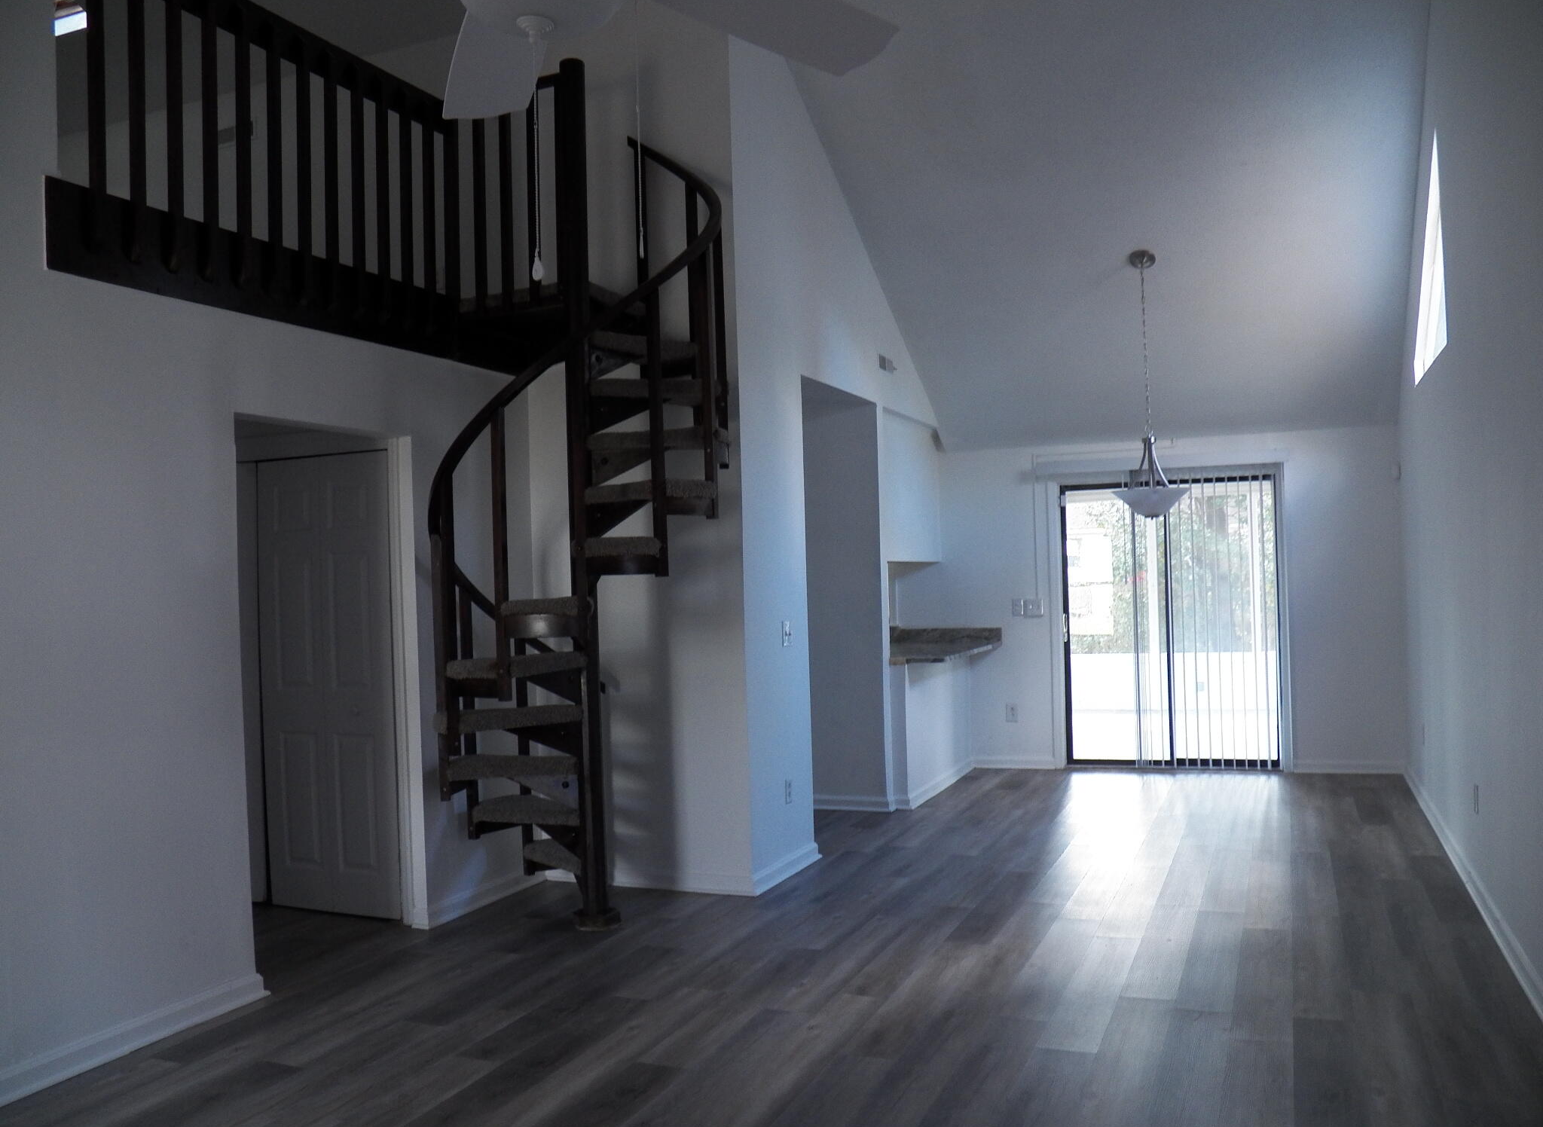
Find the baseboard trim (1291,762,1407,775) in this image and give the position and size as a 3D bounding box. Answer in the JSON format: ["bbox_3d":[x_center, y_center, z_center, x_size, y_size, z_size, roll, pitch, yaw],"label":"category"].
[{"bbox_3d":[3.798,1.341,8.217,0.691,0.087,0.020,-2,-1,20],"label":"baseboard trim"}]

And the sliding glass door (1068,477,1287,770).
[{"bbox_3d":[2.744,0.420,8.653,1.450,2.016,0.100,-2,-1,20],"label":"sliding glass door"}]

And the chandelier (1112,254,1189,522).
[{"bbox_3d":[2.133,-1.015,7.080,0.425,1.525,0.425,-2,-1,20],"label":"chandelier"}]

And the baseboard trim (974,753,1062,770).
[{"bbox_3d":[1.749,1.440,8.983,0.614,0.087,0.020,-2,-1,20],"label":"baseboard trim"}]

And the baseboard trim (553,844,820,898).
[{"bbox_3d":[-0.449,1.464,6.191,1.120,0.090,0.820,-2,-1,22],"label":"baseboard trim"}]

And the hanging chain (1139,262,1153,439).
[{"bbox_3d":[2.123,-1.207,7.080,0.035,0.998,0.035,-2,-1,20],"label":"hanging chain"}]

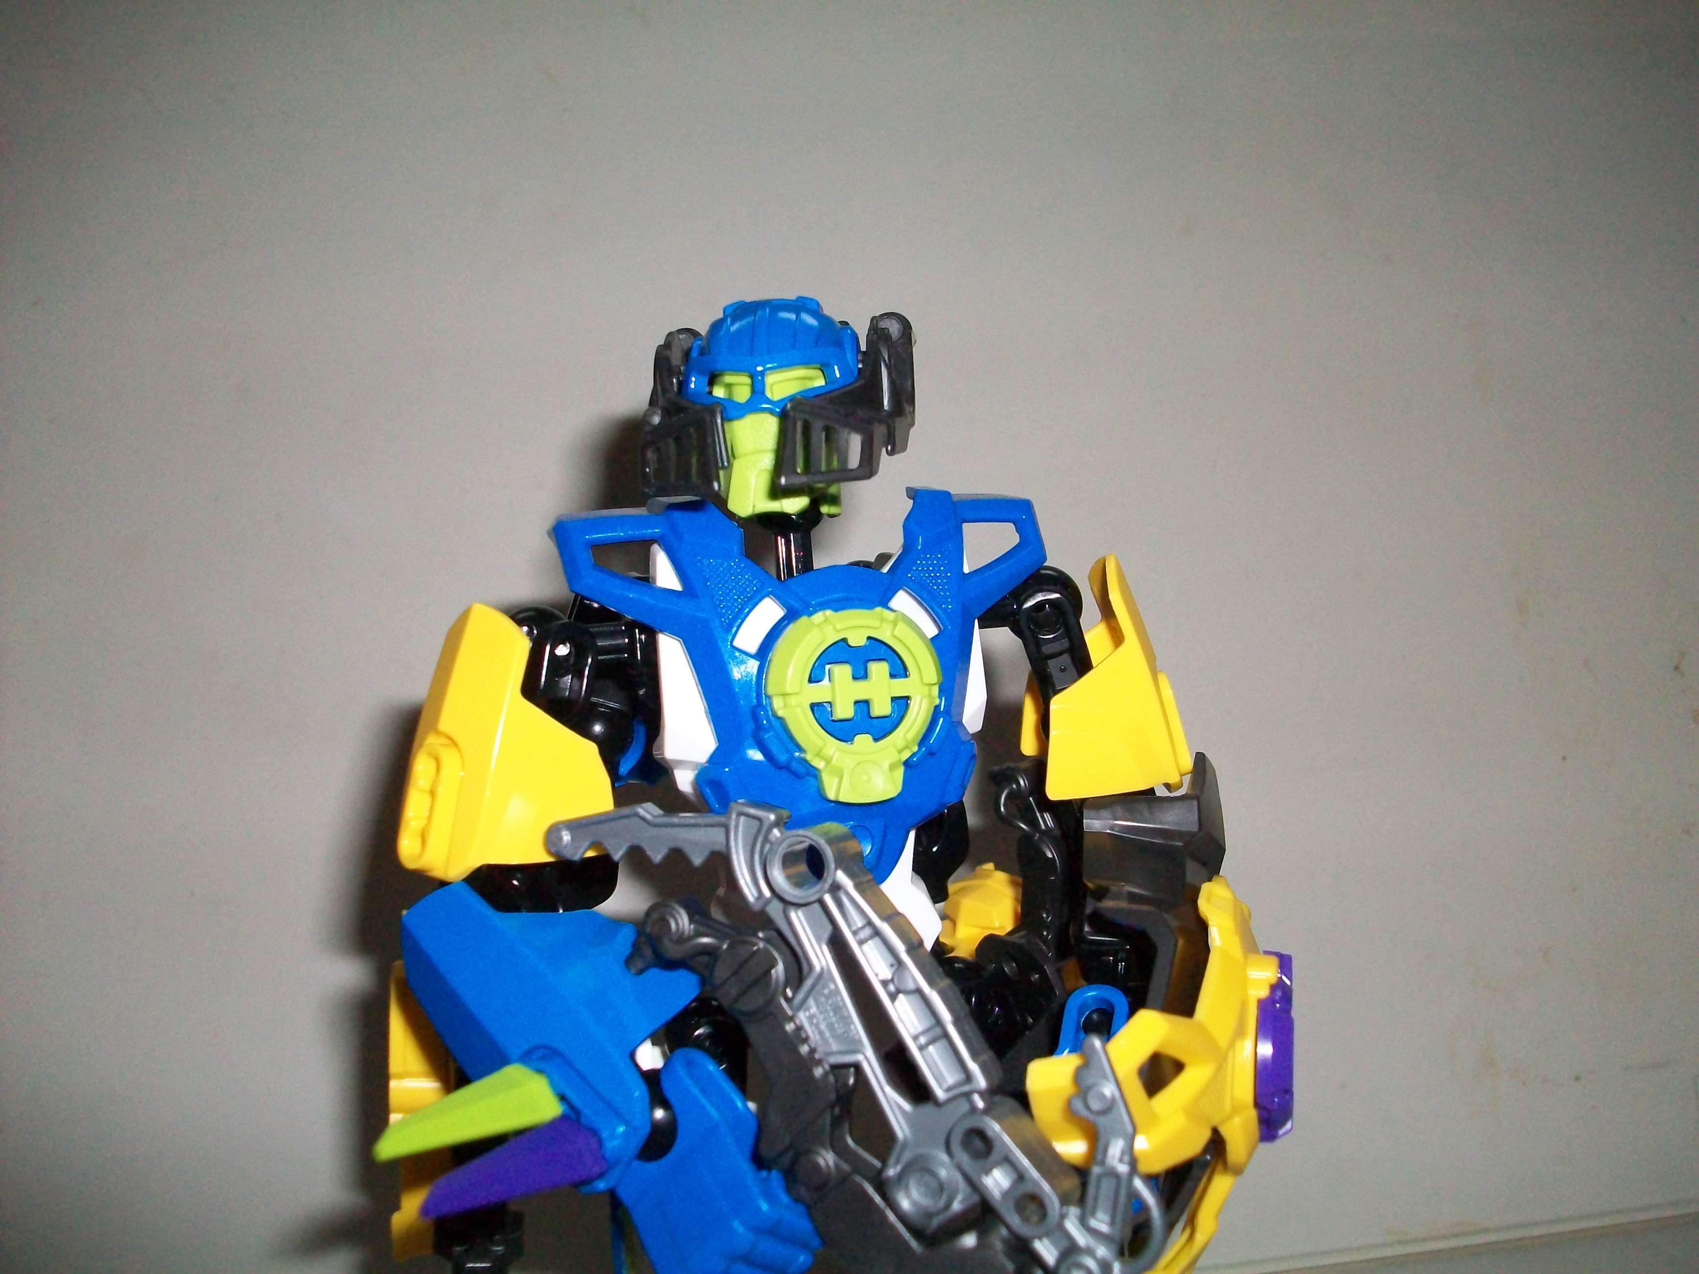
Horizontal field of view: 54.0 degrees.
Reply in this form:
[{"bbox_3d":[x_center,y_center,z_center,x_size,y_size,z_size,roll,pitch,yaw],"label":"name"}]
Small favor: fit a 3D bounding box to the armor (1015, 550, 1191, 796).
[{"bbox_3d":[0.042,0.007,0.276,0.025,0.041,0.028,-10,10,1],"label":"armor"}]

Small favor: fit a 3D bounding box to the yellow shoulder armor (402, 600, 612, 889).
[{"bbox_3d":[-0.053,0.016,0.249,0.025,0.041,0.028,1,3,-42],"label":"yellow shoulder armor"}]

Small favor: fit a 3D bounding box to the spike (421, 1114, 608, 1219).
[{"bbox_3d":[-0.045,0.070,0.222,0.027,0.009,0.008,-13,19,-25],"label":"spike"}]

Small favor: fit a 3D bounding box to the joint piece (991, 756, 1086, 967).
[{"bbox_3d":[0.031,0.037,0.276,0.015,0.034,0.015,-8,9,12],"label":"joint piece"}]

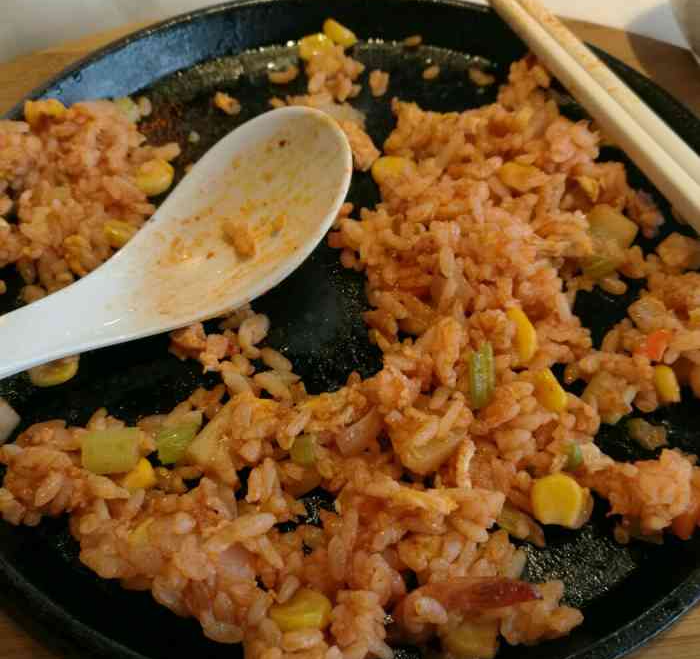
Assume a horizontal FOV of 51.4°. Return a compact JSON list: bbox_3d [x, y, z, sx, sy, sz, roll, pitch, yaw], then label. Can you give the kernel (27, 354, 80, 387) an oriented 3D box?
[{"bbox_3d":[-0.069,0.008,0.171,0.011,0.004,0.009,-15,57,-10],"label":"kernel"}]

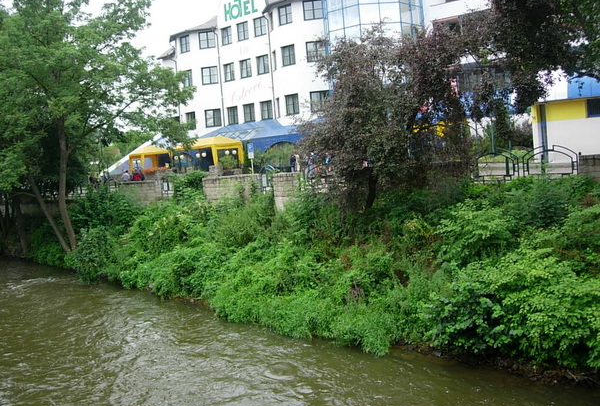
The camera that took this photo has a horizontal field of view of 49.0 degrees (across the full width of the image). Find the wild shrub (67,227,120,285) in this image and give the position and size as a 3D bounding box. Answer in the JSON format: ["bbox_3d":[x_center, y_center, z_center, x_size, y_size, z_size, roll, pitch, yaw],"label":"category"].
[{"bbox_3d":[-11.286,2.815,36.000,2.900,3.000,2.600,-5,3,0],"label":"wild shrub"}]

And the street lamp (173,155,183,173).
[{"bbox_3d":[-9.636,-2.658,53.063,0.800,2.500,0.400,-5,3,0],"label":"street lamp"}]

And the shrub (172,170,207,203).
[{"bbox_3d":[-6.593,-0.984,39.300,2.000,1.900,1.700,-5,3,0],"label":"shrub"}]

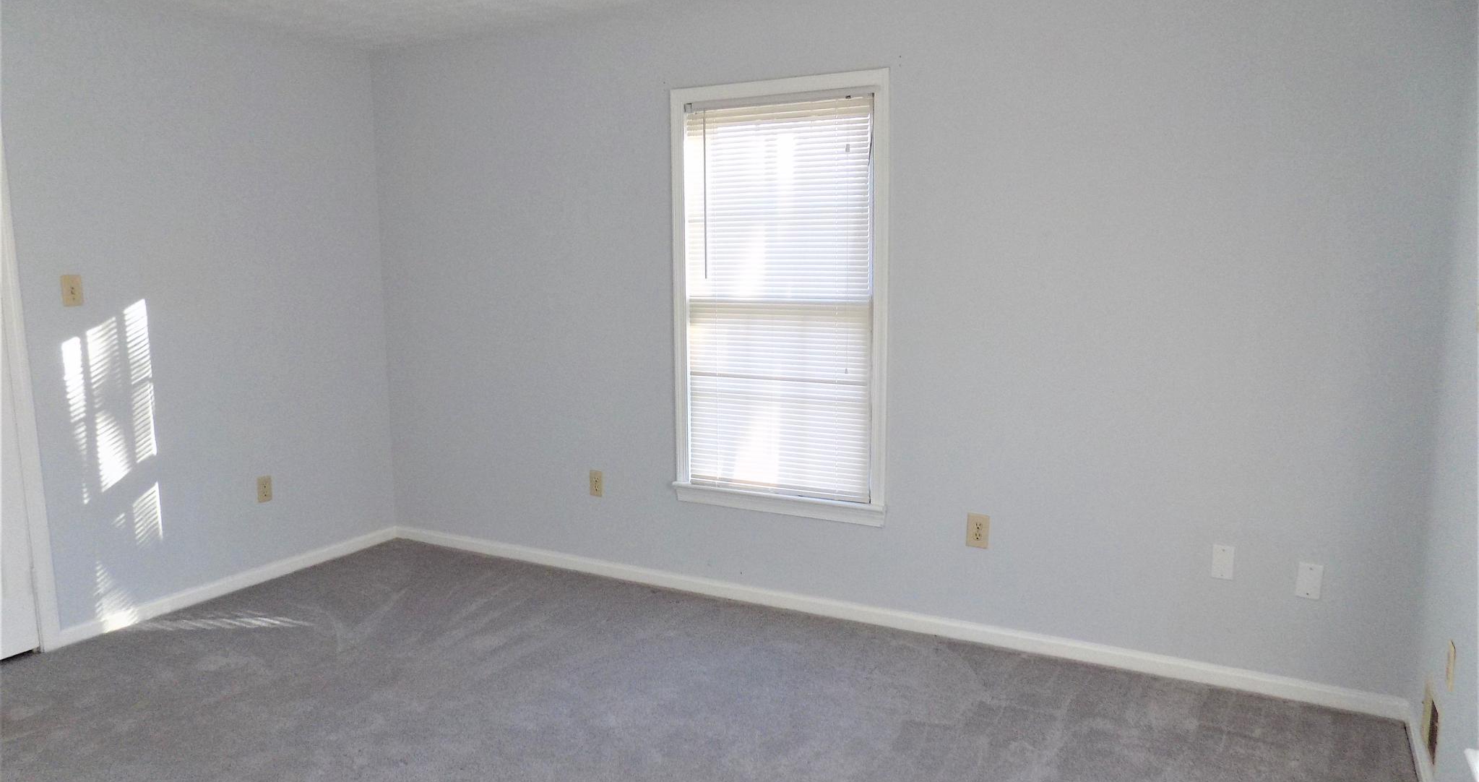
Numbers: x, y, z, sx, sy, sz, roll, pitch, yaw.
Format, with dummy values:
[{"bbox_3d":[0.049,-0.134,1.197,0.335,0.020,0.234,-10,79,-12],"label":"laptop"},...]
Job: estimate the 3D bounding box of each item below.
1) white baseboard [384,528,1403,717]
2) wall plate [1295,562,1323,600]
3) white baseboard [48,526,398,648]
[{"bbox_3d":[0.140,0.848,4.051,4.351,0.076,0.015,4,9,28],"label":"white baseboard"},{"bbox_3d":[1.805,0.601,3.109,0.069,0.112,0.008,4,9,28],"label":"wall plate"},{"bbox_3d":[-2.159,0.821,4.365,0.015,0.076,1.652,4,9,28],"label":"white baseboard"}]

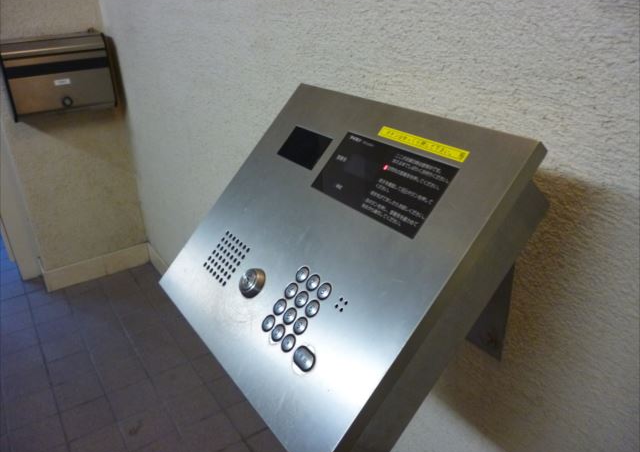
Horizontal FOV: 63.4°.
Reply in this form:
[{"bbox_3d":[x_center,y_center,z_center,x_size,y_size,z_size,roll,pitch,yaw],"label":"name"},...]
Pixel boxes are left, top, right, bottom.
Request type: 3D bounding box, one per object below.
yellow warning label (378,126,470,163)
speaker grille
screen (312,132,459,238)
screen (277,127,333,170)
[{"bbox_3d":[0.120,-0.102,0.628,0.002,0.015,0.147,37,-4,-40],"label":"yellow warning label"},{"bbox_3d":[-0.138,0.048,0.769,0.005,0.066,0.077,37,-4,-40],"label":"speaker grille"},{"bbox_3d":[0.073,-0.057,0.648,0.008,0.093,0.205,37,-4,-40],"label":"screen"},{"bbox_3d":[-0.022,-0.117,0.780,0.008,0.054,0.100,37,-4,-40],"label":"screen"}]

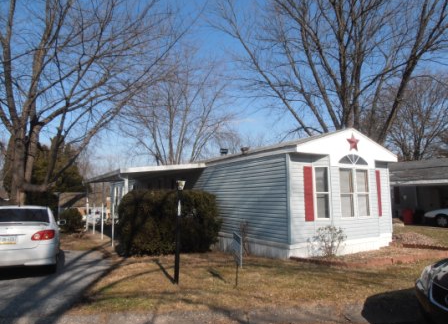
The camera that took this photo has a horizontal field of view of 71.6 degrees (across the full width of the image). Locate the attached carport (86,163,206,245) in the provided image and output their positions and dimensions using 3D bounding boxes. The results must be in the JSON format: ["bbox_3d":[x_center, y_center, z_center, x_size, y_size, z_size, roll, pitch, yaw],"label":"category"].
[{"bbox_3d":[-3.768,1.783,13.341,3.100,2.870,7.100,4,-8,-32],"label":"attached carport"}]

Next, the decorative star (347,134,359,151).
[{"bbox_3d":[3.603,-0.540,8.641,0.570,0.550,0.090,4,-8,-32],"label":"decorative star"}]

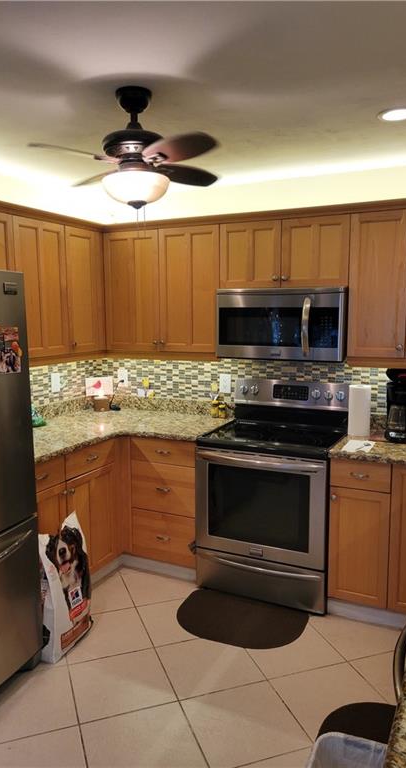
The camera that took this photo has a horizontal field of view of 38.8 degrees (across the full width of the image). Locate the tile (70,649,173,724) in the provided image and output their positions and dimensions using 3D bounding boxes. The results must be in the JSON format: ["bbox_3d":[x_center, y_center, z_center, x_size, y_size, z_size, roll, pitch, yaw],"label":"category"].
[{"bbox_3d":[-0.363,1.327,2.554,0.407,0.012,0.407,-3,7,-19],"label":"tile"}]

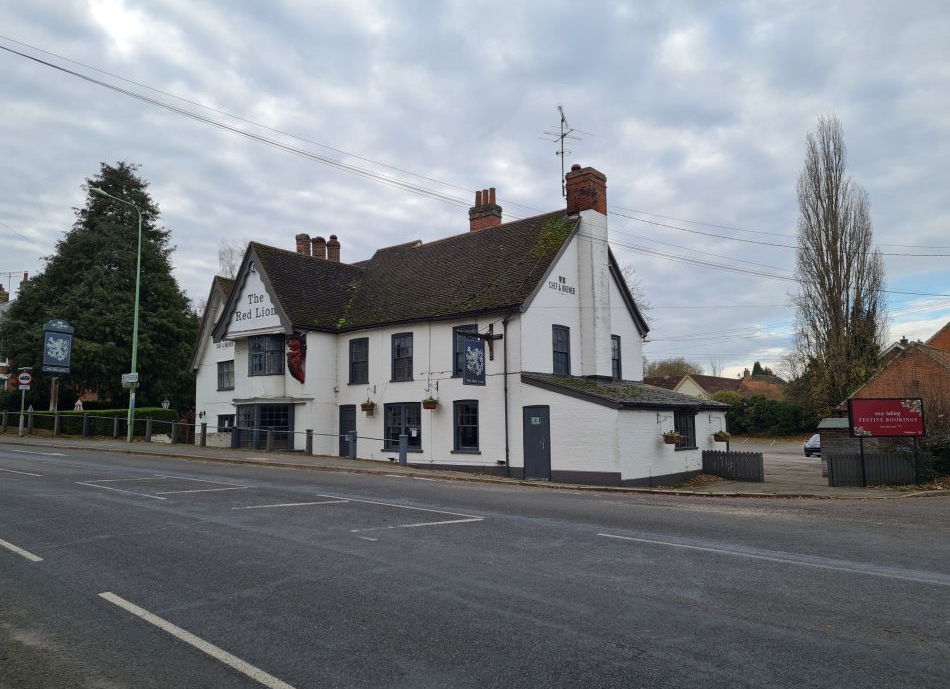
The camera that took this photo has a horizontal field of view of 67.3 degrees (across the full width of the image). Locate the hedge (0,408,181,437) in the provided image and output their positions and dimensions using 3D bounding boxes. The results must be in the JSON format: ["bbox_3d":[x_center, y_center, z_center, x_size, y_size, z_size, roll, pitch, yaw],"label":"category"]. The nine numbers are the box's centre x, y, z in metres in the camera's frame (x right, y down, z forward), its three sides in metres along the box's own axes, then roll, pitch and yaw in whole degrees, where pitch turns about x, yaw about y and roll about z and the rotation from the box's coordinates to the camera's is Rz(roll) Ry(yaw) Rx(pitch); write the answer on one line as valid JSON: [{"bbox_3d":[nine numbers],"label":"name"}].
[{"bbox_3d":[-19.300,3.975,35.800,13.000,1.400,1.300,-4,-7,28],"label":"hedge"}]

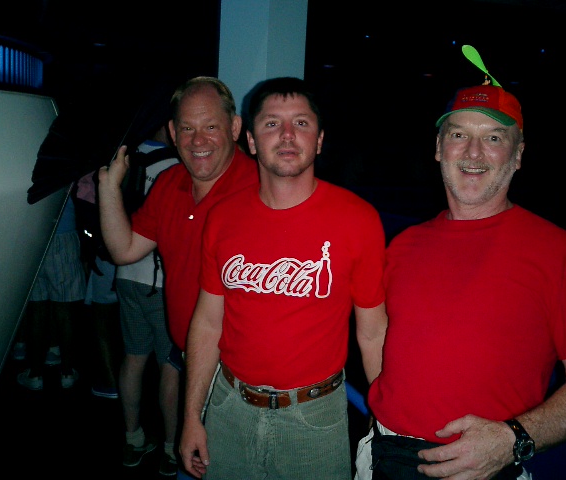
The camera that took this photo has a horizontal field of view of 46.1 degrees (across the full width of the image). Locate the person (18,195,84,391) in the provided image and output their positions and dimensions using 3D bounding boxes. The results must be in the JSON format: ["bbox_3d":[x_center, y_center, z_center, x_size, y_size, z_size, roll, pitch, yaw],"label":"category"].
[{"bbox_3d":[-1.478,0.128,4.304,0.520,1.730,0.360,1,7,-12],"label":"person"}]

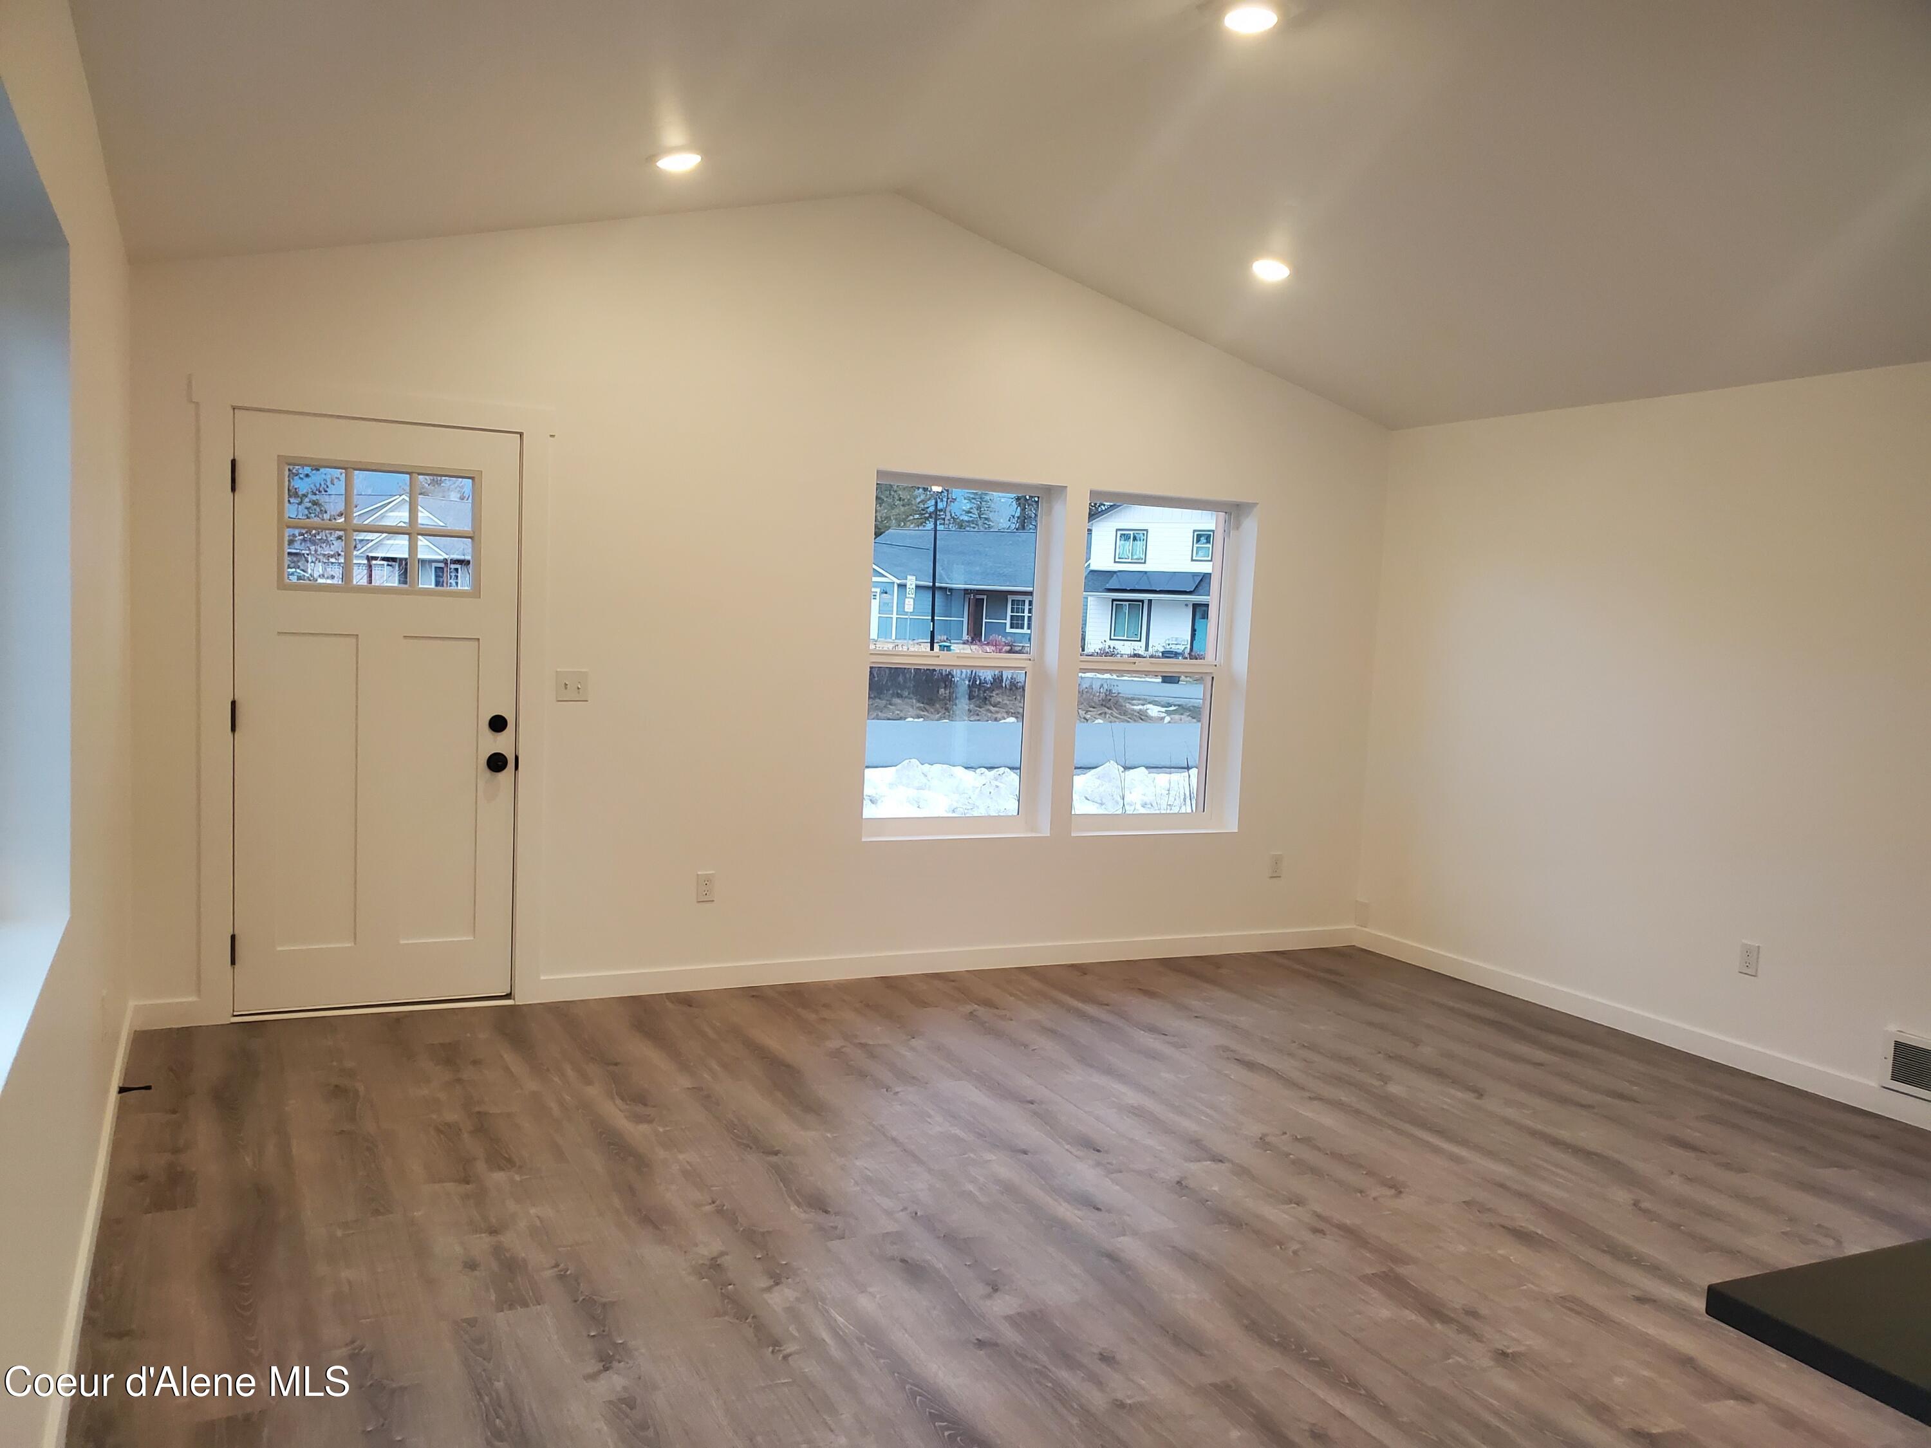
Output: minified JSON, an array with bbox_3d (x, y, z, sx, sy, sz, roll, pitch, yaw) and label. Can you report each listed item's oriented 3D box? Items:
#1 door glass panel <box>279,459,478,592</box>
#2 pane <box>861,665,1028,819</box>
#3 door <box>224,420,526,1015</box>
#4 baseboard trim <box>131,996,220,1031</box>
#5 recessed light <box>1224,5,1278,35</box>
[{"bbox_3d":[-2.005,-0.670,4.994,0.630,0.420,0.035,1,5,-27],"label":"door glass panel"},{"bbox_3d":[-0.070,0.082,6.173,0.750,0.640,0.030,1,5,-27],"label":"pane"},{"bbox_3d":[-2.029,-0.023,5.053,0.910,2.030,0.060,1,5,-27],"label":"door"},{"bbox_3d":[-2.631,0.966,4.815,0.235,0.092,0.017,1,5,-27],"label":"baseboard trim"},{"bbox_3d":[0.746,-1.840,3.784,0.155,0.045,0.155,3,4,0],"label":"recessed light"}]

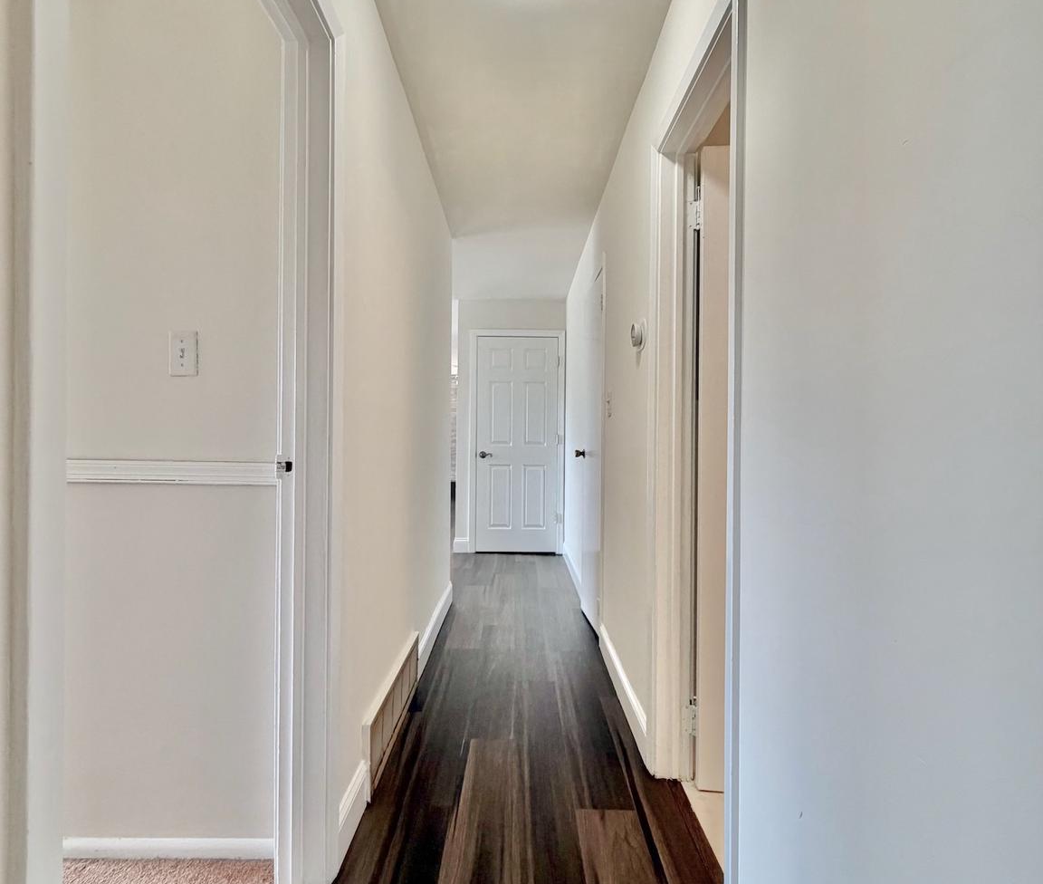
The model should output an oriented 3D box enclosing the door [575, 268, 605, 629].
[{"bbox_3d":[0.428,0.060,3.325,0.040,2.000,0.530,1,0,-4],"label":"door"}]

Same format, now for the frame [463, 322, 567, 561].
[{"bbox_3d":[-0.040,0.007,5.390,0.915,2.130,0.120,1,0,0],"label":"frame"}]

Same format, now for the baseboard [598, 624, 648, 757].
[{"bbox_3d":[0.420,1.018,2.425,0.018,0.130,1.090,1,0,0],"label":"baseboard"}]

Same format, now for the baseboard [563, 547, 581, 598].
[{"bbox_3d":[0.408,1.013,4.530,0.018,0.130,1.660,1,0,0],"label":"baseboard"}]

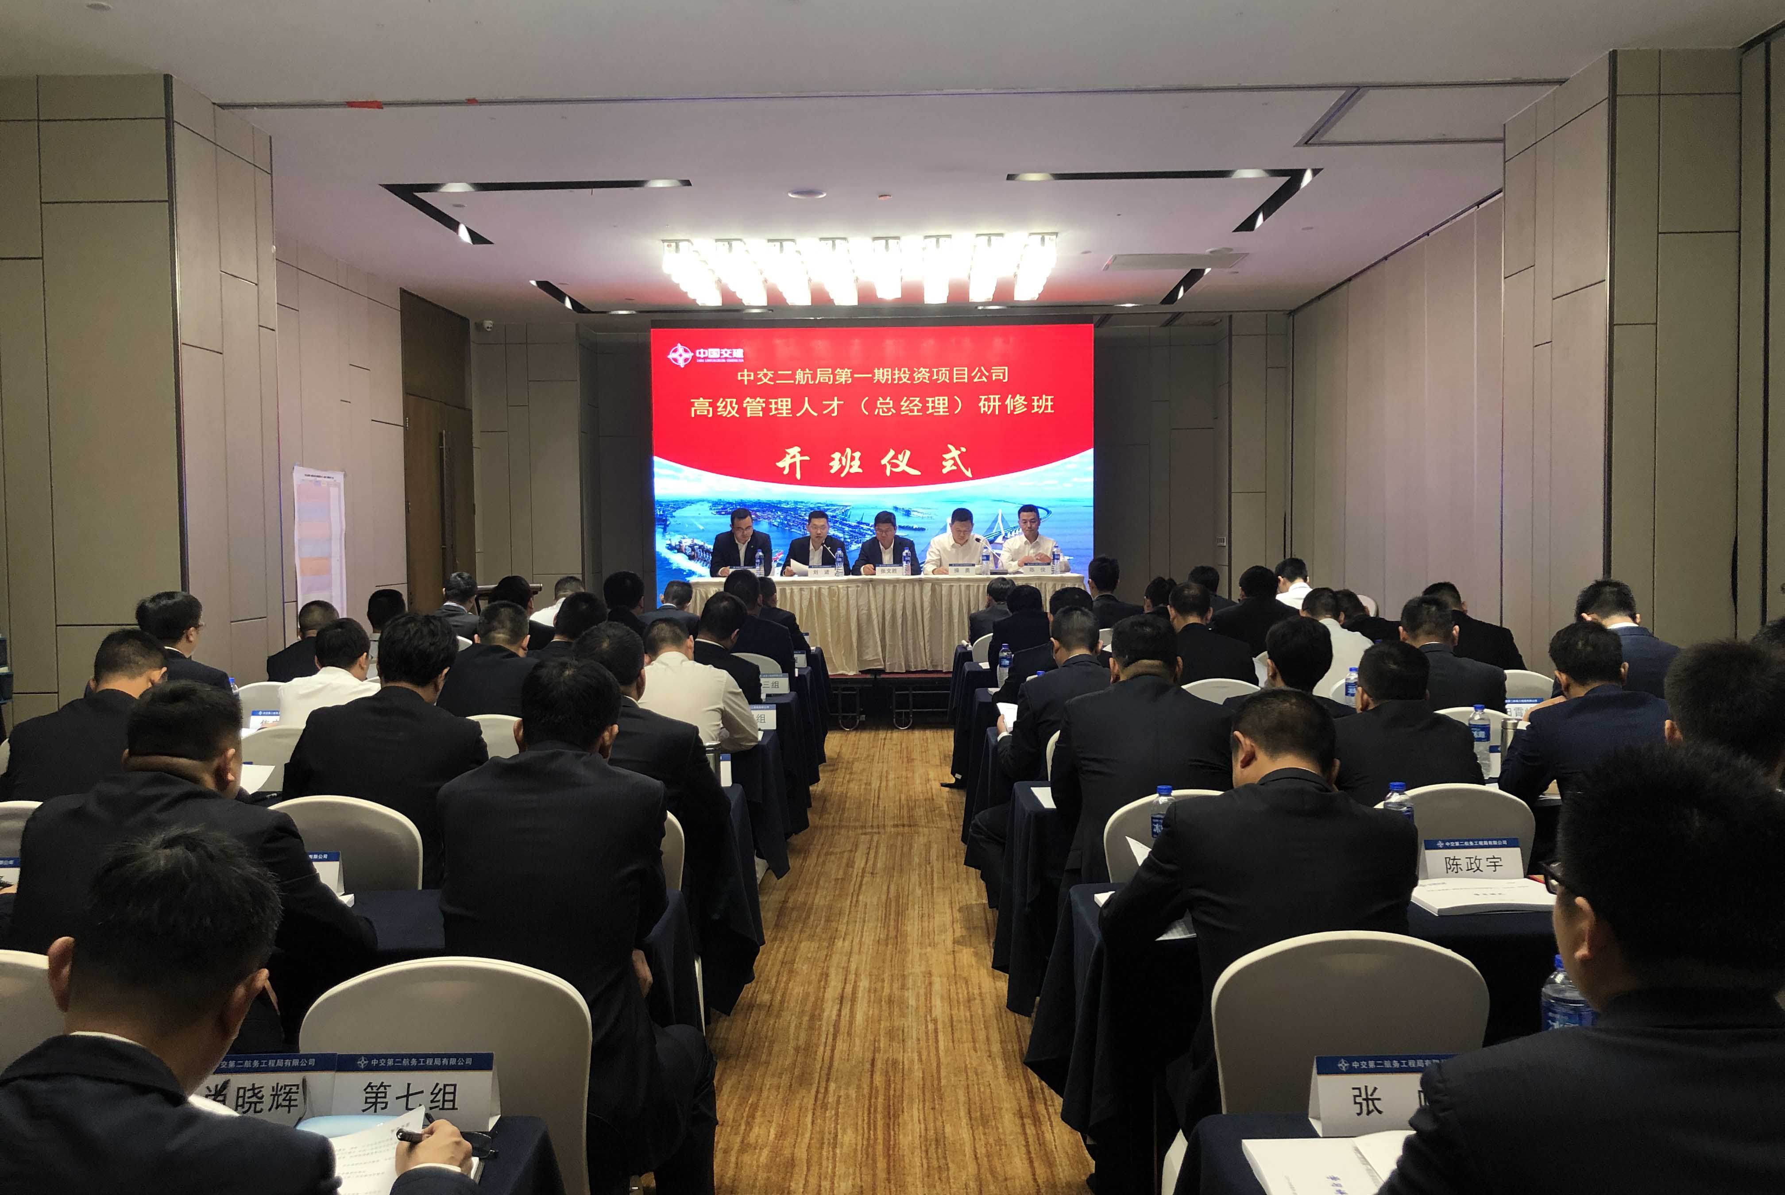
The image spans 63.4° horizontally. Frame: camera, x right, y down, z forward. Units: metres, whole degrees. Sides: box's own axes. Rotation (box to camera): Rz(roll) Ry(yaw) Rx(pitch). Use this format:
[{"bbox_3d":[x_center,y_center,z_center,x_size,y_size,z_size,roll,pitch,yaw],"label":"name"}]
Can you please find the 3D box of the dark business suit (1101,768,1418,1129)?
[{"bbox_3d":[0.639,0.608,2.520,0.510,0.640,0.520,-1,2,-4],"label":"dark business suit"}]

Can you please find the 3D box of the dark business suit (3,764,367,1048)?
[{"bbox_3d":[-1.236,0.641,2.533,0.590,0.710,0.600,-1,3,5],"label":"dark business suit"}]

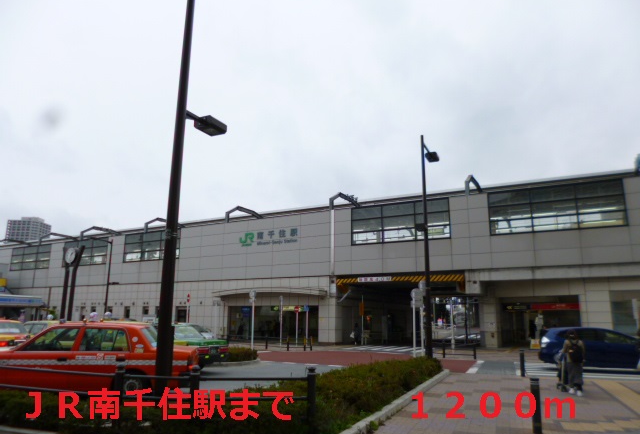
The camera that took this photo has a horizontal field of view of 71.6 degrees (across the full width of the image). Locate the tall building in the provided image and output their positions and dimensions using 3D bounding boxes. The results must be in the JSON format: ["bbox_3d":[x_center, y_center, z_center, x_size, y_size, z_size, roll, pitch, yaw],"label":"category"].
[{"bbox_3d":[-304.771,51.831,454.502,30.000,104.261,24.000,-3,-14,14],"label":"tall building"}]

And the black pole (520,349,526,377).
[{"bbox_3d":[6.319,4.584,13.882,0.140,0.800,0.140,1,-13,0],"label":"black pole"}]

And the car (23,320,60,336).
[{"bbox_3d":[-11.289,5.124,18.493,4.650,1.520,1.690,1,-13,-2],"label":"car"}]

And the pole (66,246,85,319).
[{"bbox_3d":[-12.831,4.179,23.129,0.450,5.450,0.270,1,-13,0],"label":"pole"}]

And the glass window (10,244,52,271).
[{"bbox_3d":[-32.471,4.654,49.850,6.607,2.603,0.200,-5,-14,24],"label":"glass window"}]

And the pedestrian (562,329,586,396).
[{"bbox_3d":[6.086,3.457,10.690,0.500,1.530,0.420,-1,-13,5],"label":"pedestrian"}]

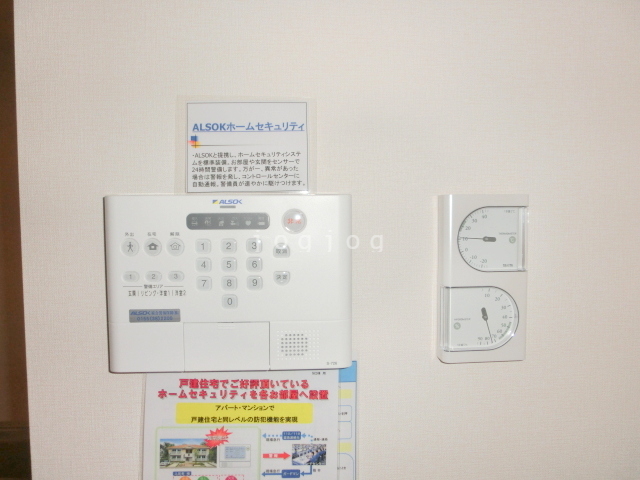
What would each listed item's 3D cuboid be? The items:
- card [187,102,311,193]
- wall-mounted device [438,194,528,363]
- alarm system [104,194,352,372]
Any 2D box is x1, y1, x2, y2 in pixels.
[{"bbox_3d":[-0.076,-0.098,0.469,0.126,0.095,0.005,0,3,-2],"label":"card"},{"bbox_3d":[0.173,0.041,0.474,0.085,0.175,0.027,0,3,-2],"label":"wall-mounted device"},{"bbox_3d":[-0.089,0.043,0.449,0.241,0.176,0.030,0,3,-3],"label":"alarm system"}]

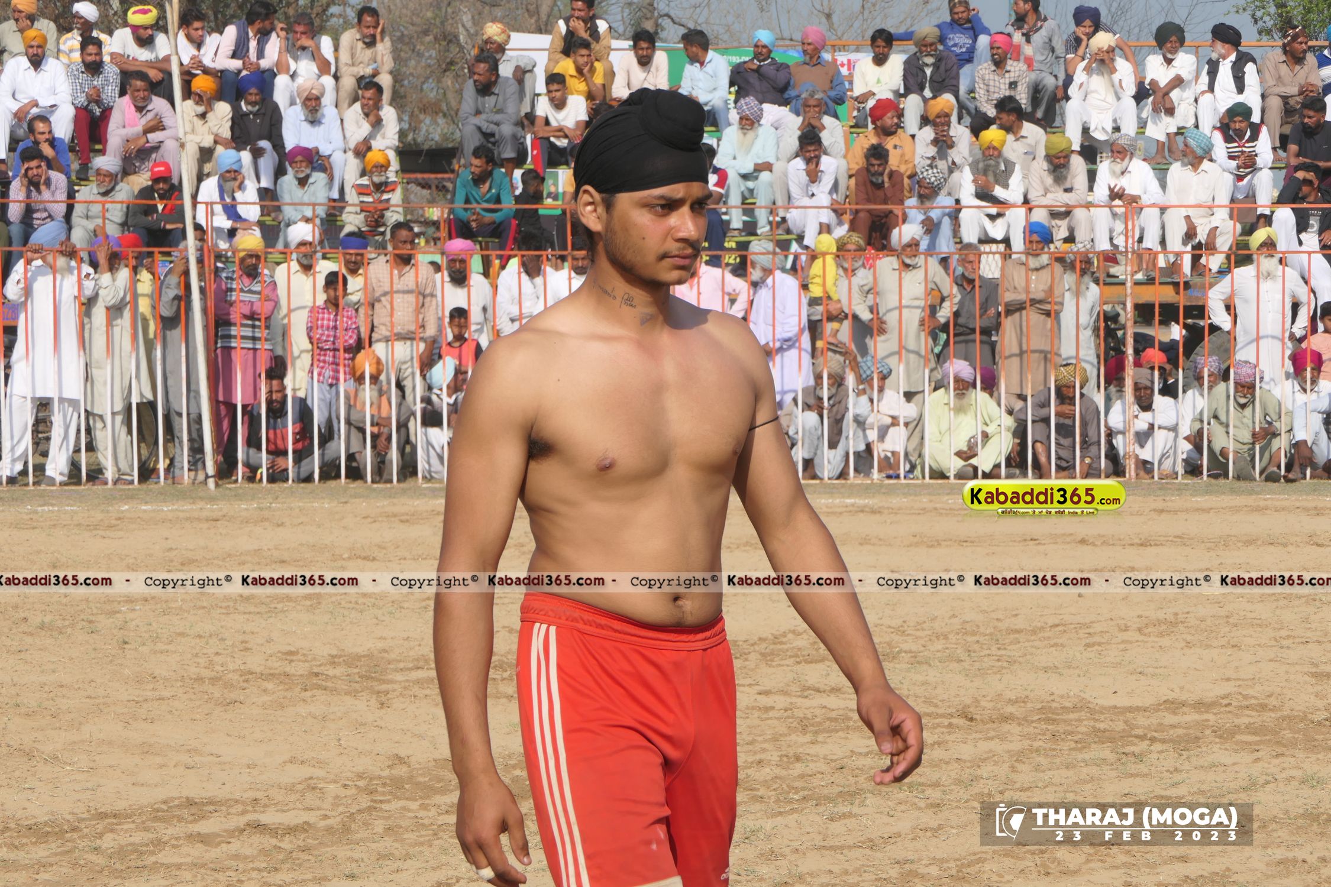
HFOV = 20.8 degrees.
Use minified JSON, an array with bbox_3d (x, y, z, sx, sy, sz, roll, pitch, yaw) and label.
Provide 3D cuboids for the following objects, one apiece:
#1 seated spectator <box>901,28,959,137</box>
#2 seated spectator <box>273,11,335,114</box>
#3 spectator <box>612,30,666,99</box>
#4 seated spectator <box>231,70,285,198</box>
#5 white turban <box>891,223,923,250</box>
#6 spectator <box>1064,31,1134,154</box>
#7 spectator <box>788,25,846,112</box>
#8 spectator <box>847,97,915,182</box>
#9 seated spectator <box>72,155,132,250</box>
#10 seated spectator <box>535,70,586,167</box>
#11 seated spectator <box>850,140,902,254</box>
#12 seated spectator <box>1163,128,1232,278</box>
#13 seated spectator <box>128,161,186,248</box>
[{"bbox_3d":[2.126,-2.786,29.100,0.480,1.111,0.740,0,3,4],"label":"seated spectator"},{"bbox_3d":[-2.872,-2.886,28.800,0.510,1.108,0.750,0,3,-2],"label":"seated spectator"},{"bbox_3d":[-0.192,-2.729,28.500,0.500,1.072,0.750,0,3,0],"label":"spectator"},{"bbox_3d":[-3.225,-2.382,28.700,0.460,1.144,0.750,0,3,0],"label":"seated spectator"},{"bbox_3d":[1.695,-1.451,25.400,0.230,0.190,0.250,-1,3,-12],"label":"white turban"},{"bbox_3d":[3.614,-2.901,30.200,0.580,1.067,0.750,0,3,2],"label":"spectator"},{"bbox_3d":[1.240,-2.878,29.700,0.500,1.073,0.750,0,3,9],"label":"spectator"},{"bbox_3d":[1.656,-2.119,27.800,0.540,1.078,0.750,-1,3,-14],"label":"spectator"},{"bbox_3d":[-4.271,-1.660,27.400,0.480,1.038,0.740,1,3,12],"label":"seated spectator"},{"bbox_3d":[-0.828,-2.435,28.700,0.460,1.013,0.760,1,3,12],"label":"seated spectator"},{"bbox_3d":[1.651,-1.883,28.200,0.460,0.905,0.720,0,3,-2],"label":"seated spectator"},{"bbox_3d":[4.067,-1.837,27.700,0.530,1.145,0.740,0,3,8],"label":"seated spectator"},{"bbox_3d":[-3.831,-1.623,27.300,0.500,1.019,0.720,0,3,-3],"label":"seated spectator"}]

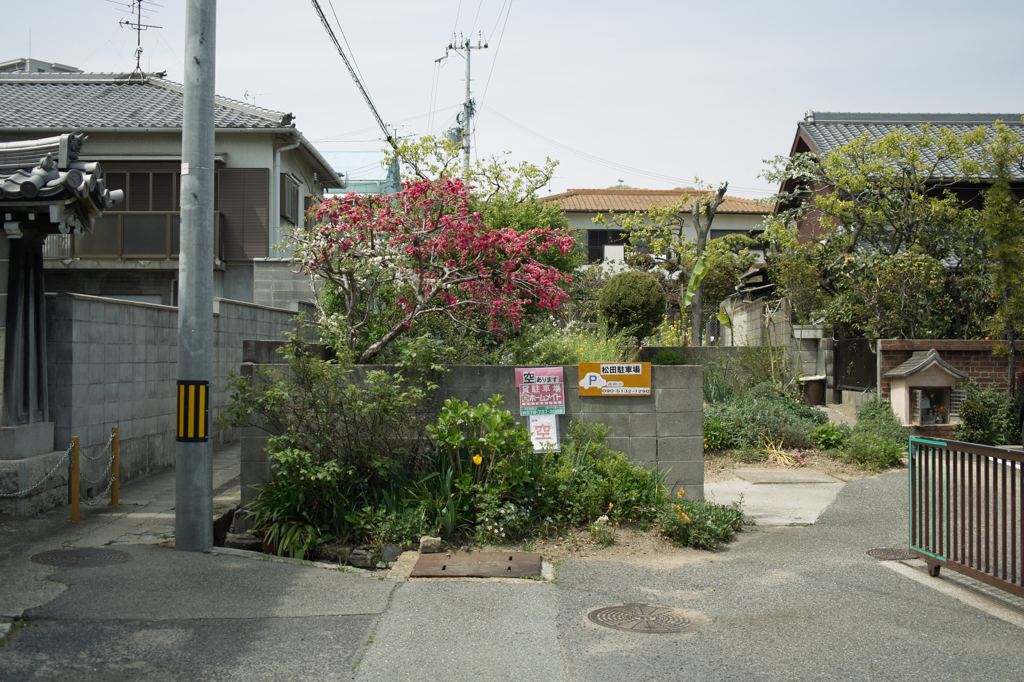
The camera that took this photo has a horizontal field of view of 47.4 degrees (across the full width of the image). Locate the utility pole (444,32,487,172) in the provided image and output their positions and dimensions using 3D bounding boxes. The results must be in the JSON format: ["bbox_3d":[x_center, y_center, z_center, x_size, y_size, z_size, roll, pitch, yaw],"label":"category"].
[{"bbox_3d":[-1.870,-6.614,48.130,1.750,12.200,0.700,0,-1,0],"label":"utility pole"}]

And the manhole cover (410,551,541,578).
[{"bbox_3d":[-0.239,1.599,8.200,0.890,0.050,0.700,0,2,1],"label":"manhole cover"}]

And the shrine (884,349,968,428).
[{"bbox_3d":[4.860,0.545,13.650,0.760,0.910,0.700,0,-1,0],"label":"shrine"}]

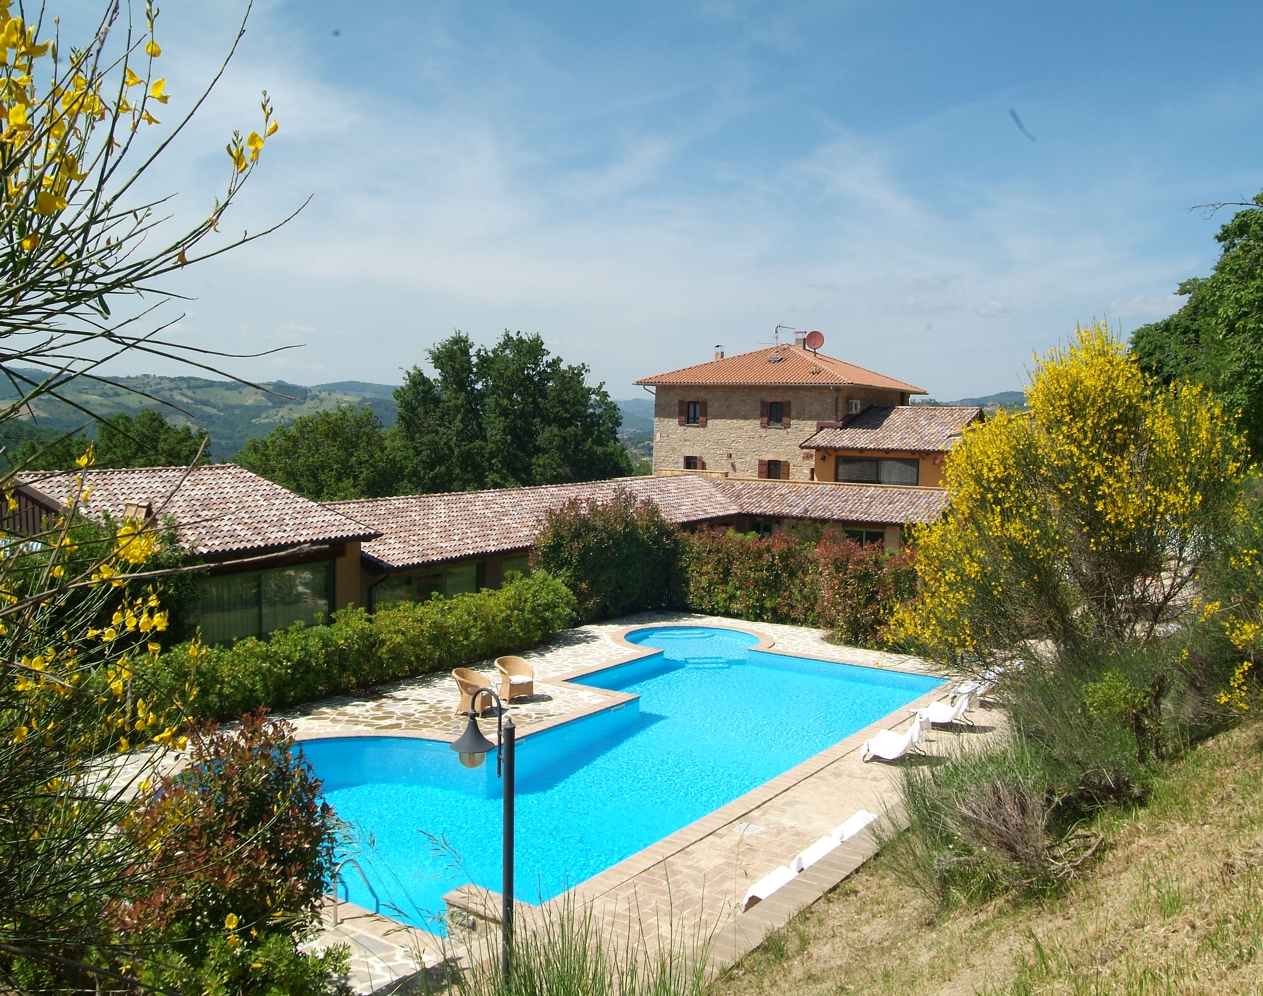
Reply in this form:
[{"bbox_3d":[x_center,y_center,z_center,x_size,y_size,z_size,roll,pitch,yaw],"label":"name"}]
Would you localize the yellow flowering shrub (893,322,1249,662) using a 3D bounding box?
[{"bbox_3d":[5.034,0.059,12.559,3.800,4.180,3.600,2,5,22],"label":"yellow flowering shrub"}]

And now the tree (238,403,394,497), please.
[{"bbox_3d":[-14.603,-0.563,50.287,7.800,7.540,7.200,-1,5,-16],"label":"tree"}]

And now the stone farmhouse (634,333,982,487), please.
[{"bbox_3d":[11.929,-4.588,62.639,17.000,10.100,18.000,3,5,26],"label":"stone farmhouse"}]

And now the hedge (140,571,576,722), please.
[{"bbox_3d":[-5.133,3.069,24.088,1.500,1.600,12.400,4,5,36],"label":"hedge"}]

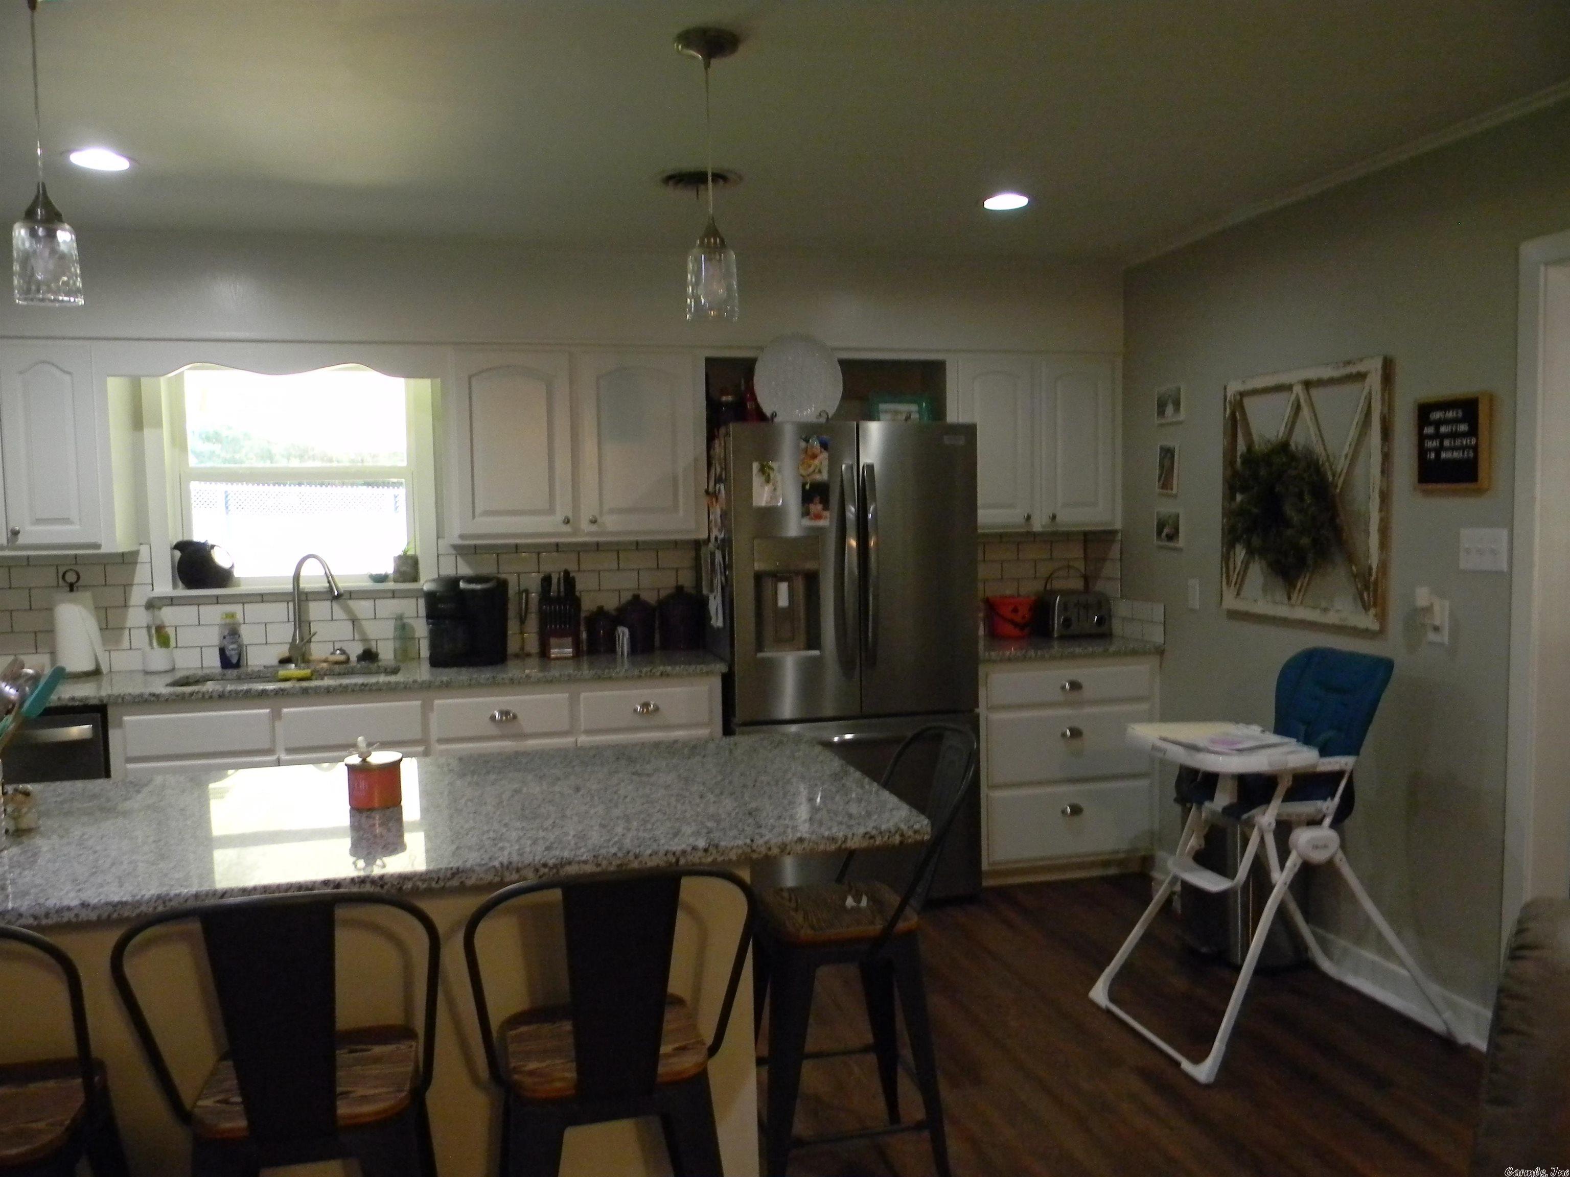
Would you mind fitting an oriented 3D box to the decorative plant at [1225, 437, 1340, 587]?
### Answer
[{"bbox_3d":[1.536,-0.238,3.922,0.150,0.456,0.450,-2,3,-13],"label":"decorative plant"}]

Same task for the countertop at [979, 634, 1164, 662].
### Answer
[{"bbox_3d":[1.005,0.229,5.090,0.761,0.035,0.652,-2,3,-13],"label":"countertop"}]

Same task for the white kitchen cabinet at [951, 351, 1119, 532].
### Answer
[{"bbox_3d":[0.968,-0.594,5.224,0.746,0.712,0.325,-2,4,-13],"label":"white kitchen cabinet"}]

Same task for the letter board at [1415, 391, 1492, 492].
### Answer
[{"bbox_3d":[1.784,-0.387,3.394,0.022,0.255,0.251,-2,4,-13],"label":"letter board"}]

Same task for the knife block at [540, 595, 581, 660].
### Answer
[{"bbox_3d":[-0.860,0.132,4.843,0.150,0.242,0.180,-2,4,-13],"label":"knife block"}]

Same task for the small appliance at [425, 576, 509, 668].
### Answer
[{"bbox_3d":[-1.172,0.114,4.698,0.287,0.323,0.300,-2,3,-13],"label":"small appliance"}]

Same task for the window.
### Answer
[{"bbox_3d":[-1.832,-0.435,4.755,0.860,0.835,0.110,-2,3,-13],"label":"window"}]

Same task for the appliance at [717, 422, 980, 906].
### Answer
[{"bbox_3d":[0.192,0.275,4.845,0.912,1.763,0.735,-2,4,-13],"label":"appliance"}]

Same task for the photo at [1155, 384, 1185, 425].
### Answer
[{"bbox_3d":[1.439,-0.688,4.744,0.016,0.138,0.183,-2,3,-13],"label":"photo"}]

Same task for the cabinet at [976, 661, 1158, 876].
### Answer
[{"bbox_3d":[1.024,0.684,5.159,0.728,0.883,0.620,-2,4,-13],"label":"cabinet"}]

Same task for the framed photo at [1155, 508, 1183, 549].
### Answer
[{"bbox_3d":[1.447,-0.230,4.776,0.016,0.139,0.183,-2,3,-13],"label":"framed photo"}]

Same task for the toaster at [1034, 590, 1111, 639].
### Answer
[{"bbox_3d":[1.203,0.095,5.351,0.257,0.195,0.245,-2,4,-13],"label":"toaster"}]

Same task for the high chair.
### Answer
[{"bbox_3d":[1.355,0.699,3.535,0.820,1.043,0.600,-2,4,-13],"label":"high chair"}]

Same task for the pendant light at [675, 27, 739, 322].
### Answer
[{"bbox_3d":[-0.157,-0.857,2.658,0.130,0.580,0.130,-2,4,-13],"label":"pendant light"}]

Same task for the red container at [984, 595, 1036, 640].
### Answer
[{"bbox_3d":[0.945,0.119,5.288,0.204,0.164,0.204,-1,4,0],"label":"red container"}]

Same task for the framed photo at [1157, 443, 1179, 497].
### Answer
[{"bbox_3d":[1.450,-0.455,4.794,0.017,0.186,0.136,-2,4,-13],"label":"framed photo"}]

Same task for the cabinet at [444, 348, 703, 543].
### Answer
[{"bbox_3d":[-0.788,-0.532,4.784,0.950,0.707,0.345,-2,3,-13],"label":"cabinet"}]

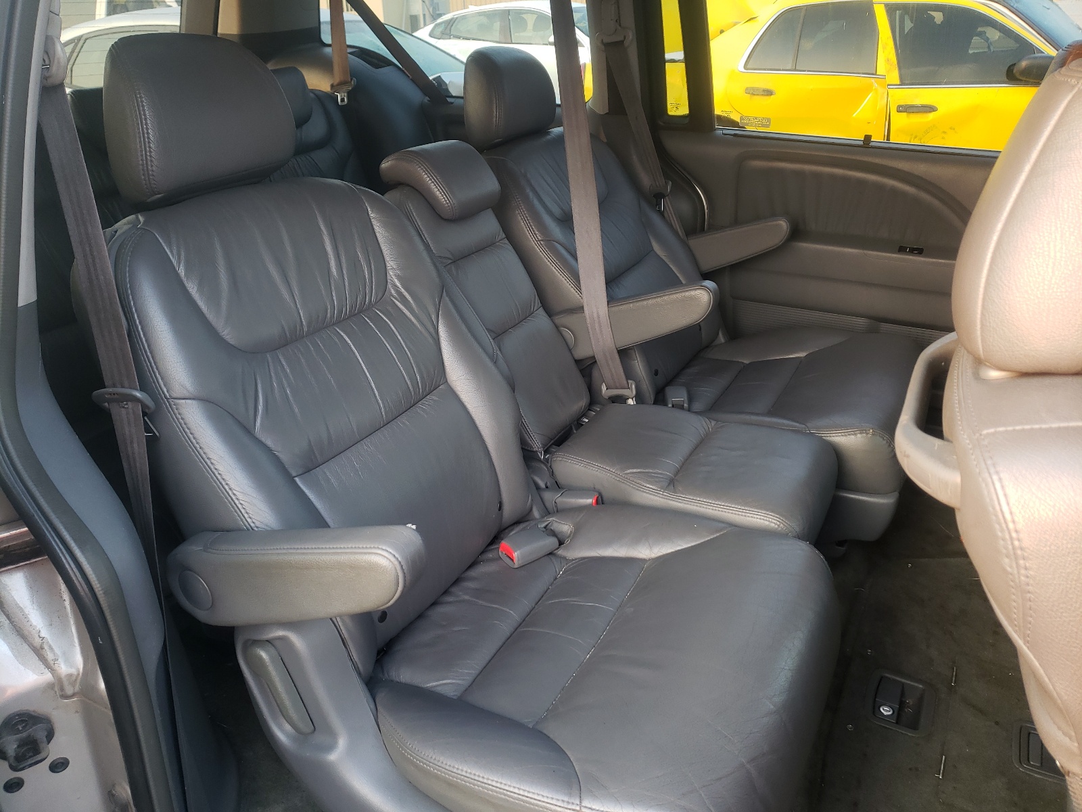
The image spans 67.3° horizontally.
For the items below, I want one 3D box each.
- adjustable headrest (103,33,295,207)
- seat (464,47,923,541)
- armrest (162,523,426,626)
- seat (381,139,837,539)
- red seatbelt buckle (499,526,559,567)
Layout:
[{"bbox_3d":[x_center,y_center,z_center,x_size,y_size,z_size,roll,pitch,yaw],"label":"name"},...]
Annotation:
[{"bbox_3d":[-0.422,-0.359,1.022,0.130,0.197,0.263,19,32,23],"label":"adjustable headrest"},{"bbox_3d":[0.299,-0.273,1.676,0.982,0.830,0.607,15,30,25],"label":"seat"},{"bbox_3d":[-0.252,0.167,0.811,0.349,0.091,0.073,-11,17,35],"label":"armrest"},{"bbox_3d":[0.111,-0.098,1.344,0.779,0.617,0.304,15,30,25],"label":"seat"},{"bbox_3d":[-0.017,0.208,1.194,0.073,0.027,0.043,-21,36,-27],"label":"red seatbelt buckle"}]

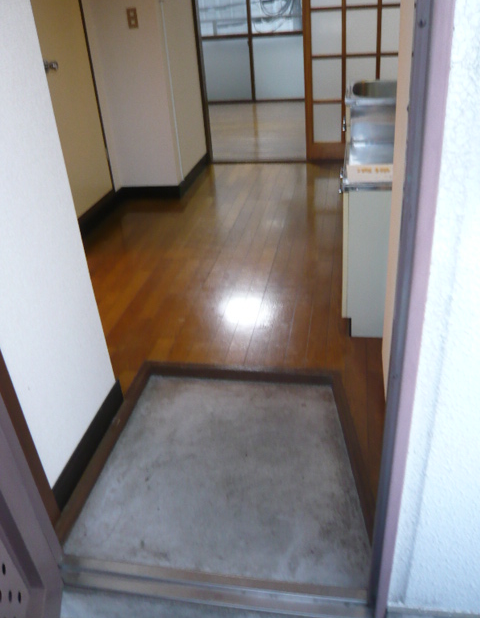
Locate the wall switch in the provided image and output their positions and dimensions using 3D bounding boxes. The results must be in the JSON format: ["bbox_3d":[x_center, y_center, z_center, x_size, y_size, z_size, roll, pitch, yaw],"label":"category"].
[{"bbox_3d":[-0.722,-1.946,3.471,0.069,0.119,0.012,1,29,11],"label":"wall switch"}]

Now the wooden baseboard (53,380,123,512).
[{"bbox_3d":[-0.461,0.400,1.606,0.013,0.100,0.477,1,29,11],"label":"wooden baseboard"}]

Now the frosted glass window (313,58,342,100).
[{"bbox_3d":[0.739,-1.929,4.359,0.242,0.328,0.020,1,29,11],"label":"frosted glass window"}]

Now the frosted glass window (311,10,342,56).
[{"bbox_3d":[0.706,-2.235,4.193,0.242,0.325,0.020,1,29,11],"label":"frosted glass window"}]

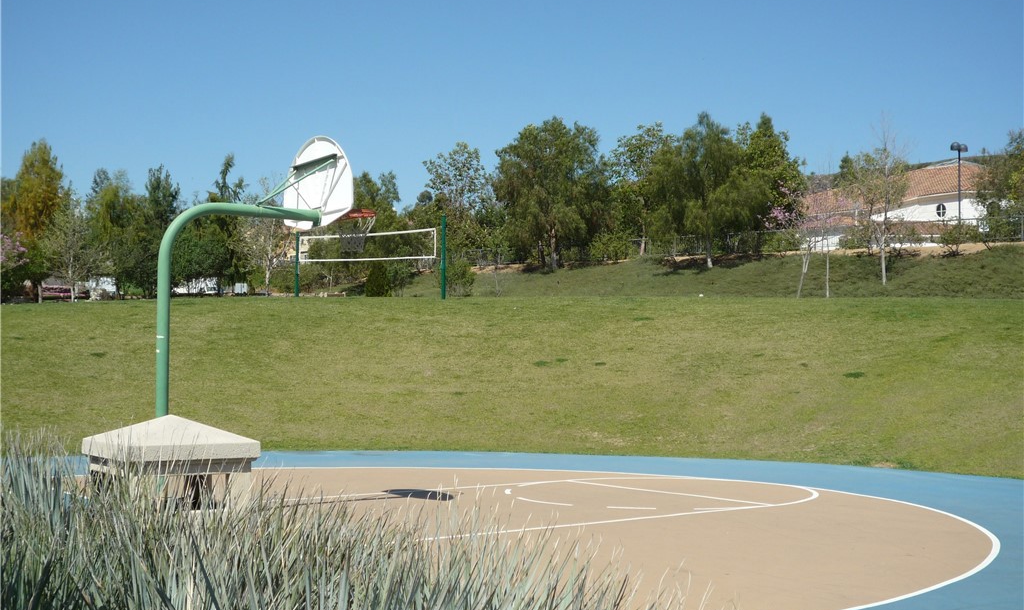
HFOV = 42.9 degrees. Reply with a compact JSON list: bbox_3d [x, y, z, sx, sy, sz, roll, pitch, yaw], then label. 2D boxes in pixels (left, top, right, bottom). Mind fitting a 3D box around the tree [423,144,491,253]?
[{"bbox_3d":[-3.496,-6.772,82.000,4.113,7.056,4.113,0,-3,0],"label":"tree"}]

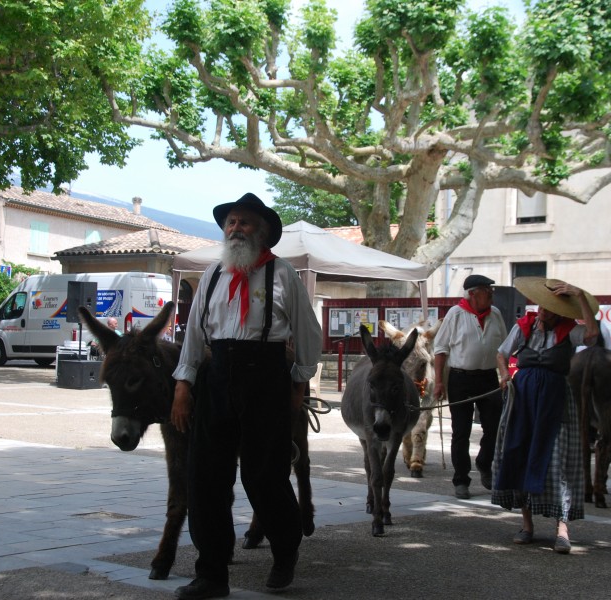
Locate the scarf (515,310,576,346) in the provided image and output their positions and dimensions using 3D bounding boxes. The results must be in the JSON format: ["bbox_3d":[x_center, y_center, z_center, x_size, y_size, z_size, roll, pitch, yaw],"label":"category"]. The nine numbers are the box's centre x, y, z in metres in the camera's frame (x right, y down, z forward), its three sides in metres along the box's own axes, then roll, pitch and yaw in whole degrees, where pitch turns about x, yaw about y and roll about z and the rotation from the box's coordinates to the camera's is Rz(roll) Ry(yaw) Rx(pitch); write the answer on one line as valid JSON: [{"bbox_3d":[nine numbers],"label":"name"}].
[{"bbox_3d":[1.409,0.161,6.980,0.330,0.200,0.270,1,-2,18],"label":"scarf"}]

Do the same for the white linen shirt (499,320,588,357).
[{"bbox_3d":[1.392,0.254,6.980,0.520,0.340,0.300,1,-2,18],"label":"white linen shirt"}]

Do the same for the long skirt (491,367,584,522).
[{"bbox_3d":[1.367,0.851,7.030,0.510,0.890,0.460,1,-2,18],"label":"long skirt"}]

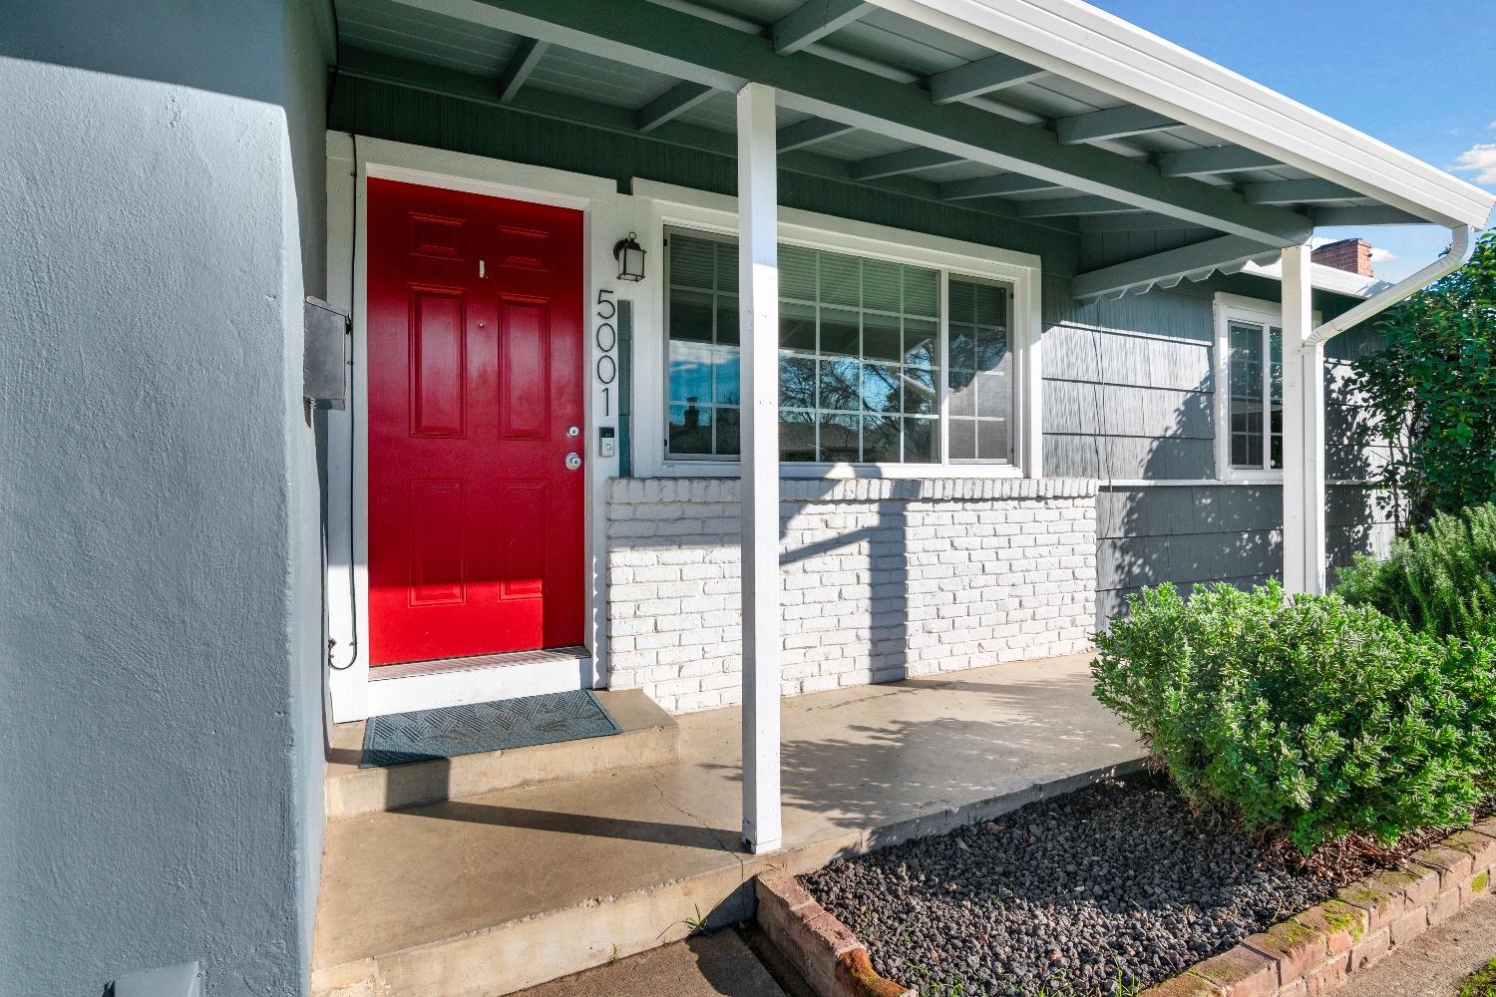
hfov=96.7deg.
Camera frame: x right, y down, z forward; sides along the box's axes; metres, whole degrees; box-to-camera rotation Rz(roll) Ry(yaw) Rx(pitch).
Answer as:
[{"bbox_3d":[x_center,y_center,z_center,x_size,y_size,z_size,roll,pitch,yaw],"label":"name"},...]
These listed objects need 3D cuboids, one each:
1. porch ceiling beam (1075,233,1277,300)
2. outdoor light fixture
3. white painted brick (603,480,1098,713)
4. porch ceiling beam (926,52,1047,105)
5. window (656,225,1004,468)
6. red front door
[{"bbox_3d":[2.441,-1.357,3.871,0.045,0.140,1.210,0,4,-25],"label":"porch ceiling beam"},{"bbox_3d":[-0.539,-1.085,3.032,0.122,0.230,0.180,0,0,-25],"label":"outdoor light fixture"},{"bbox_3d":[0.825,0.462,3.762,3.250,1.135,0.130,0,0,-25],"label":"white painted brick"},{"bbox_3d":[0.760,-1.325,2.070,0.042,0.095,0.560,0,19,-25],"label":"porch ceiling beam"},{"bbox_3d":[0.636,-0.768,3.709,2.320,1.160,0.080,0,0,-25],"label":"window"},{"bbox_3d":[-1.171,-0.322,2.941,0.900,2.030,0.060,0,0,-25],"label":"red front door"}]

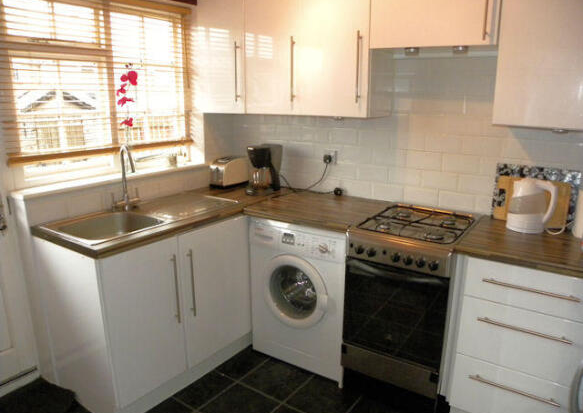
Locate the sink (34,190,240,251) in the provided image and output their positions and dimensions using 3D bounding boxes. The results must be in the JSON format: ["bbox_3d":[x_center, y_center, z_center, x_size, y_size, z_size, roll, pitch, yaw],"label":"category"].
[{"bbox_3d":[-0.747,0.118,2.342,0.480,0.180,0.950,9,16,32],"label":"sink"}]

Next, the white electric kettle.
[{"bbox_3d":[1.144,-0.008,2.004,0.218,0.243,0.165,9,16,33],"label":"white electric kettle"}]

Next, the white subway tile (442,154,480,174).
[{"bbox_3d":[0.912,-0.226,2.335,0.200,0.100,0.010,9,16,33],"label":"white subway tile"}]

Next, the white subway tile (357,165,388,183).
[{"bbox_3d":[0.493,-0.198,2.638,0.200,0.100,0.010,9,16,33],"label":"white subway tile"}]

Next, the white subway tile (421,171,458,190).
[{"bbox_3d":[0.816,-0.143,2.411,0.200,0.100,0.010,10,16,34],"label":"white subway tile"}]

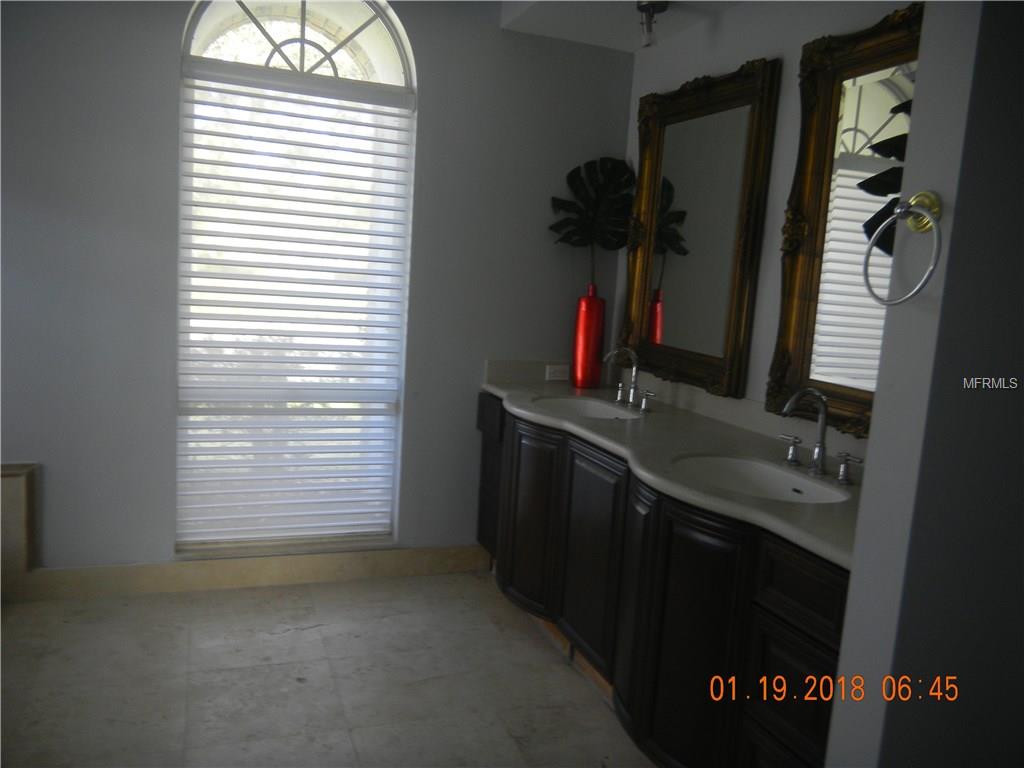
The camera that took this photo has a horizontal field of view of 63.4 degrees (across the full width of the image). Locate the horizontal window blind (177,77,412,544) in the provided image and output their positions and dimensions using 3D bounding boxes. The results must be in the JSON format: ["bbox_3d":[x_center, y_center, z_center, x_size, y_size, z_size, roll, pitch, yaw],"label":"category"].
[{"bbox_3d":[-0.893,-0.270,3.409,0.880,1.853,0.070,1,7,-20],"label":"horizontal window blind"}]

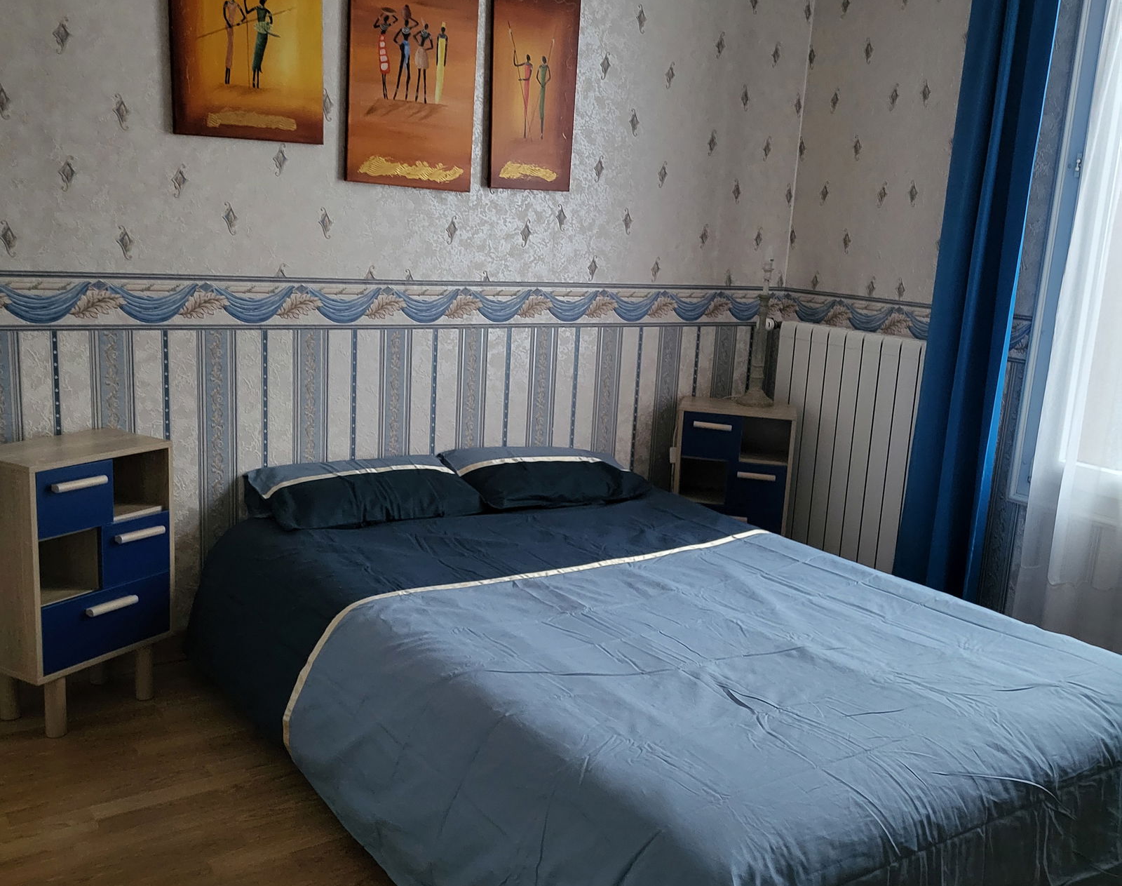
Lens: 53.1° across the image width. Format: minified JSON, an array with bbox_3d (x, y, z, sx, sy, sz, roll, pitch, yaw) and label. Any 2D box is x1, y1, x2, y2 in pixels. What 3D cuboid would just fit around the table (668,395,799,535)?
[{"bbox_3d":[0.596,0.201,3.960,0.389,0.666,0.242,5,11,8],"label":"table"}]

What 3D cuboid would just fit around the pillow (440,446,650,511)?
[{"bbox_3d":[-0.034,0.059,3.454,0.593,0.141,0.442,-5,14,-35],"label":"pillow"}]

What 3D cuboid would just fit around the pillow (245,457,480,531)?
[{"bbox_3d":[-0.535,0.095,3.103,0.593,0.141,0.442,-5,14,-35],"label":"pillow"}]

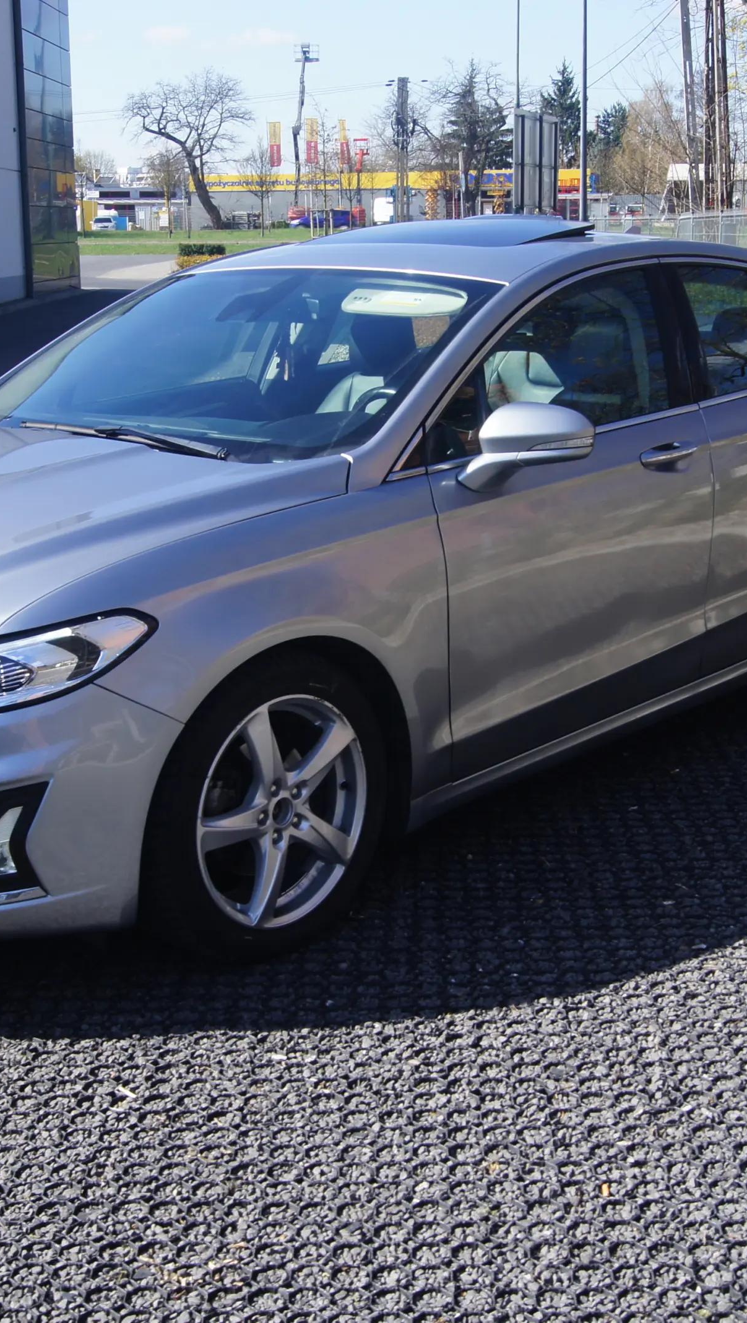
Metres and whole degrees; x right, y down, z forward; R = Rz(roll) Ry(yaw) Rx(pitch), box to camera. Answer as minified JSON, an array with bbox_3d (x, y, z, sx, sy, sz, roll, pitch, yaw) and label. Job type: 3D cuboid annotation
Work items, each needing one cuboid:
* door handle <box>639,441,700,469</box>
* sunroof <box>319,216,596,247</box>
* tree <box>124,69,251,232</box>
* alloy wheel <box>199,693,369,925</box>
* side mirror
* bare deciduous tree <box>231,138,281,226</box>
[{"bbox_3d":[0.761,-0.532,4.261,0.060,0.052,0.245,11,19,42],"label":"door handle"},{"bbox_3d":[0.196,-1.255,4.856,0.840,0.070,0.460,11,24,42],"label":"sunroof"},{"bbox_3d":[-13.434,-36.974,119.873,9.443,11.022,8.500,-3,14,-6],"label":"tree"},{"bbox_3d":[-0.247,0.304,3.523,0.190,0.490,0.490,11,19,42],"label":"alloy wheel"},{"bbox_3d":[0.337,-0.500,3.753,0.240,0.185,0.250,11,19,42],"label":"side mirror"},{"bbox_3d":[-7.202,-29.138,101.711,3.148,5.871,3.000,-2,14,-3],"label":"bare deciduous tree"}]

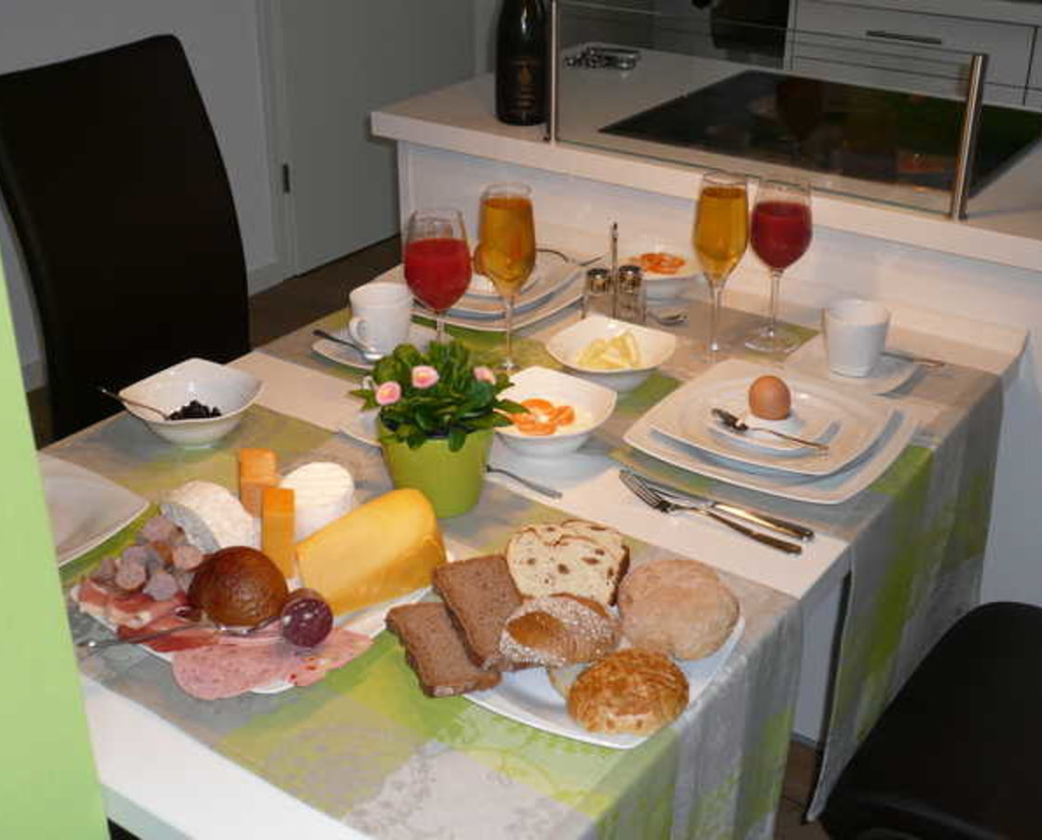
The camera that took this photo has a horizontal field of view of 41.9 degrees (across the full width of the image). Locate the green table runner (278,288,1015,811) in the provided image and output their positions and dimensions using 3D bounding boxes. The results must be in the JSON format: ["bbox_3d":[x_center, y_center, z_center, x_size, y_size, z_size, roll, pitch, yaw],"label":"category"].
[{"bbox_3d":[0.125,0.087,1.760,0.807,0.355,0.461,17,32,31],"label":"green table runner"}]

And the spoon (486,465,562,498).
[{"bbox_3d":[-0.018,0.058,1.412,0.138,0.018,0.030,14,30,26],"label":"spoon"}]

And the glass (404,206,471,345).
[{"bbox_3d":[-0.093,-0.140,1.594,0.077,0.205,0.077,0,27,0],"label":"glass"}]

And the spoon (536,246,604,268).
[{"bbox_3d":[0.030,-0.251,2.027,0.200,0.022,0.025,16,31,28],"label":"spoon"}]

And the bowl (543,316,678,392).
[{"bbox_3d":[0.110,-0.074,1.644,0.122,0.056,0.122,18,32,30],"label":"bowl"}]

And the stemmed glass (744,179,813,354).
[{"bbox_3d":[0.323,-0.193,1.700,0.077,0.203,0.077,0,27,0],"label":"stemmed glass"}]

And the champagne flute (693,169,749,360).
[{"bbox_3d":[0.244,-0.183,1.654,0.067,0.227,0.067,0,27,0],"label":"champagne flute"}]

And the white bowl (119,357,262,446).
[{"bbox_3d":[-0.363,-0.011,1.508,0.139,0.055,0.139,18,32,31],"label":"white bowl"}]

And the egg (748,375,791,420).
[{"bbox_3d":[0.268,-0.021,1.469,0.045,0.056,0.045,0,27,0],"label":"egg"}]

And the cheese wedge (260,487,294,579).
[{"bbox_3d":[-0.219,0.103,1.233,0.030,0.068,0.046,-6,27,-10],"label":"cheese wedge"}]

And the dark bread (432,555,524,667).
[{"bbox_3d":[-0.027,0.163,1.154,0.073,0.013,0.114,-2,35,-23],"label":"dark bread"}]

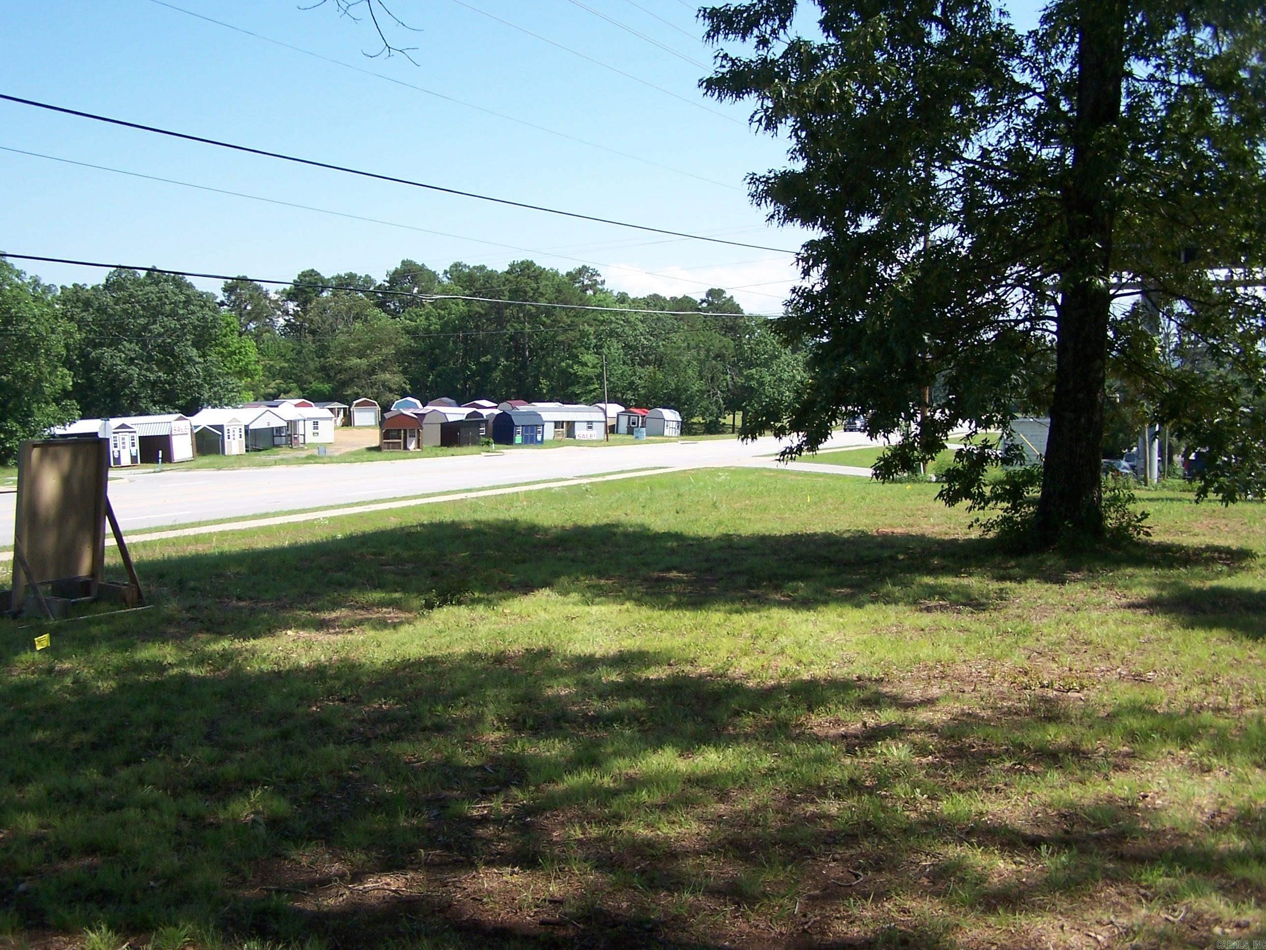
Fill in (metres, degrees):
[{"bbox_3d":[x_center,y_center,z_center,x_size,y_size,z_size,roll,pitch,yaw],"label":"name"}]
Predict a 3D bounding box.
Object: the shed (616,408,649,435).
[{"bbox_3d":[0.500,-5.550,144.600,3.000,2.750,4.000,1,3,27],"label":"shed"}]

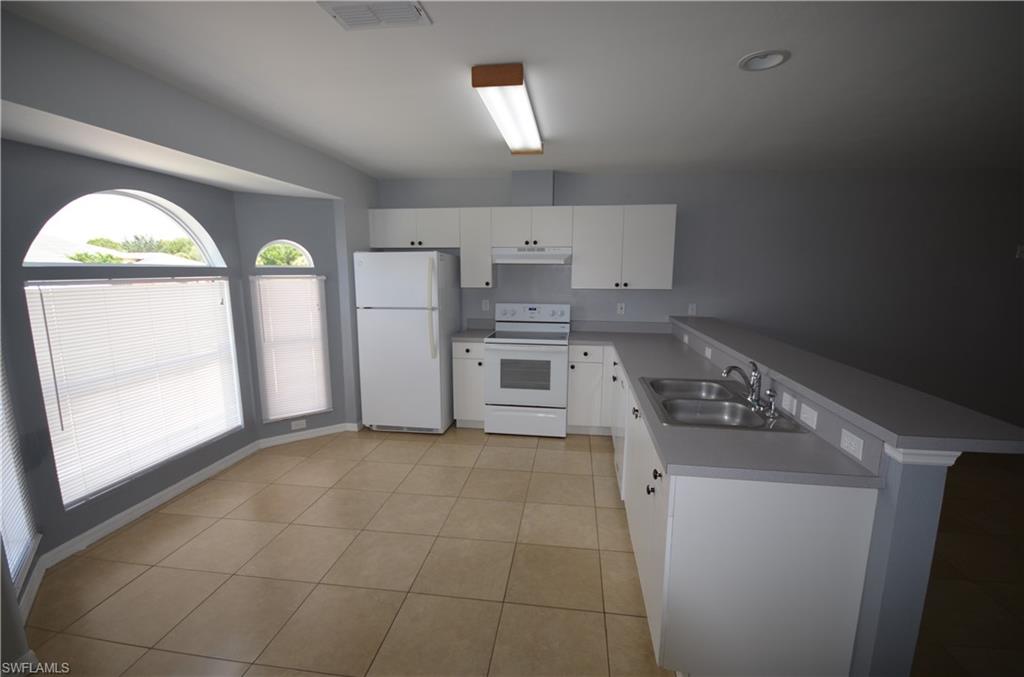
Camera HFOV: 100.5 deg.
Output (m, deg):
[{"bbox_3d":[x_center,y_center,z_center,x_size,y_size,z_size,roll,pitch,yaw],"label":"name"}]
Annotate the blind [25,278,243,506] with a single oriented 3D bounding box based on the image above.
[{"bbox_3d":[-2.337,0.224,2.845,0.050,1.233,1.280,1,9,8],"label":"blind"}]

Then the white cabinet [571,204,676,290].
[{"bbox_3d":[1.063,-0.876,4.148,0.934,0.775,0.328,1,8,9],"label":"white cabinet"}]

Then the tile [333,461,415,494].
[{"bbox_3d":[-1.029,1.046,3.231,0.462,0.010,0.445,1,9,8],"label":"tile"}]

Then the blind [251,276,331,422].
[{"bbox_3d":[-1.930,0.092,3.791,0.590,1.265,0.050,-7,11,-36],"label":"blind"}]

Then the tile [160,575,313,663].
[{"bbox_3d":[-1.210,1.240,1.919,0.458,0.010,0.445,1,9,8],"label":"tile"}]

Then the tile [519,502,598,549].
[{"bbox_3d":[0.286,1.129,2.569,0.458,0.010,0.445,1,9,8],"label":"tile"}]

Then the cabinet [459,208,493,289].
[{"bbox_3d":[-0.325,-0.909,4.380,0.316,0.775,0.328,1,8,9],"label":"cabinet"}]

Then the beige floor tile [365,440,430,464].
[{"bbox_3d":[-0.969,0.978,3.665,0.462,0.010,0.445,1,9,8],"label":"beige floor tile"}]

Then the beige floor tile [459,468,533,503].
[{"bbox_3d":[-0.104,1.067,3.114,0.457,0.010,0.457,1,8,8],"label":"beige floor tile"}]

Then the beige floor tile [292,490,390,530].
[{"bbox_3d":[-1.080,1.102,2.763,0.457,0.010,0.437,1,9,8],"label":"beige floor tile"}]

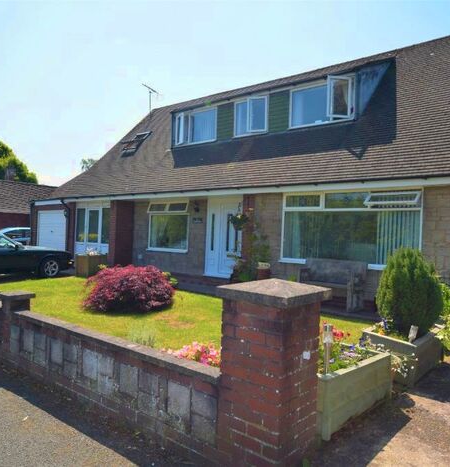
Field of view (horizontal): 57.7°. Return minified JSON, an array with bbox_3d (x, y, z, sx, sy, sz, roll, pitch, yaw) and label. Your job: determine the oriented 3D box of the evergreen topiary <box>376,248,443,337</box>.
[{"bbox_3d":[1.919,0.592,4.273,0.640,0.930,0.640,2,-1,25],"label":"evergreen topiary"}]

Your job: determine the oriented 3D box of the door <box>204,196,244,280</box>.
[{"bbox_3d":[-0.015,0.095,10.533,1.240,2.100,0.100,2,-1,39],"label":"door"}]

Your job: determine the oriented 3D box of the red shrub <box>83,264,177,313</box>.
[{"bbox_3d":[-1.698,0.902,7.237,1.580,0.720,1.450,2,-1,0],"label":"red shrub"}]

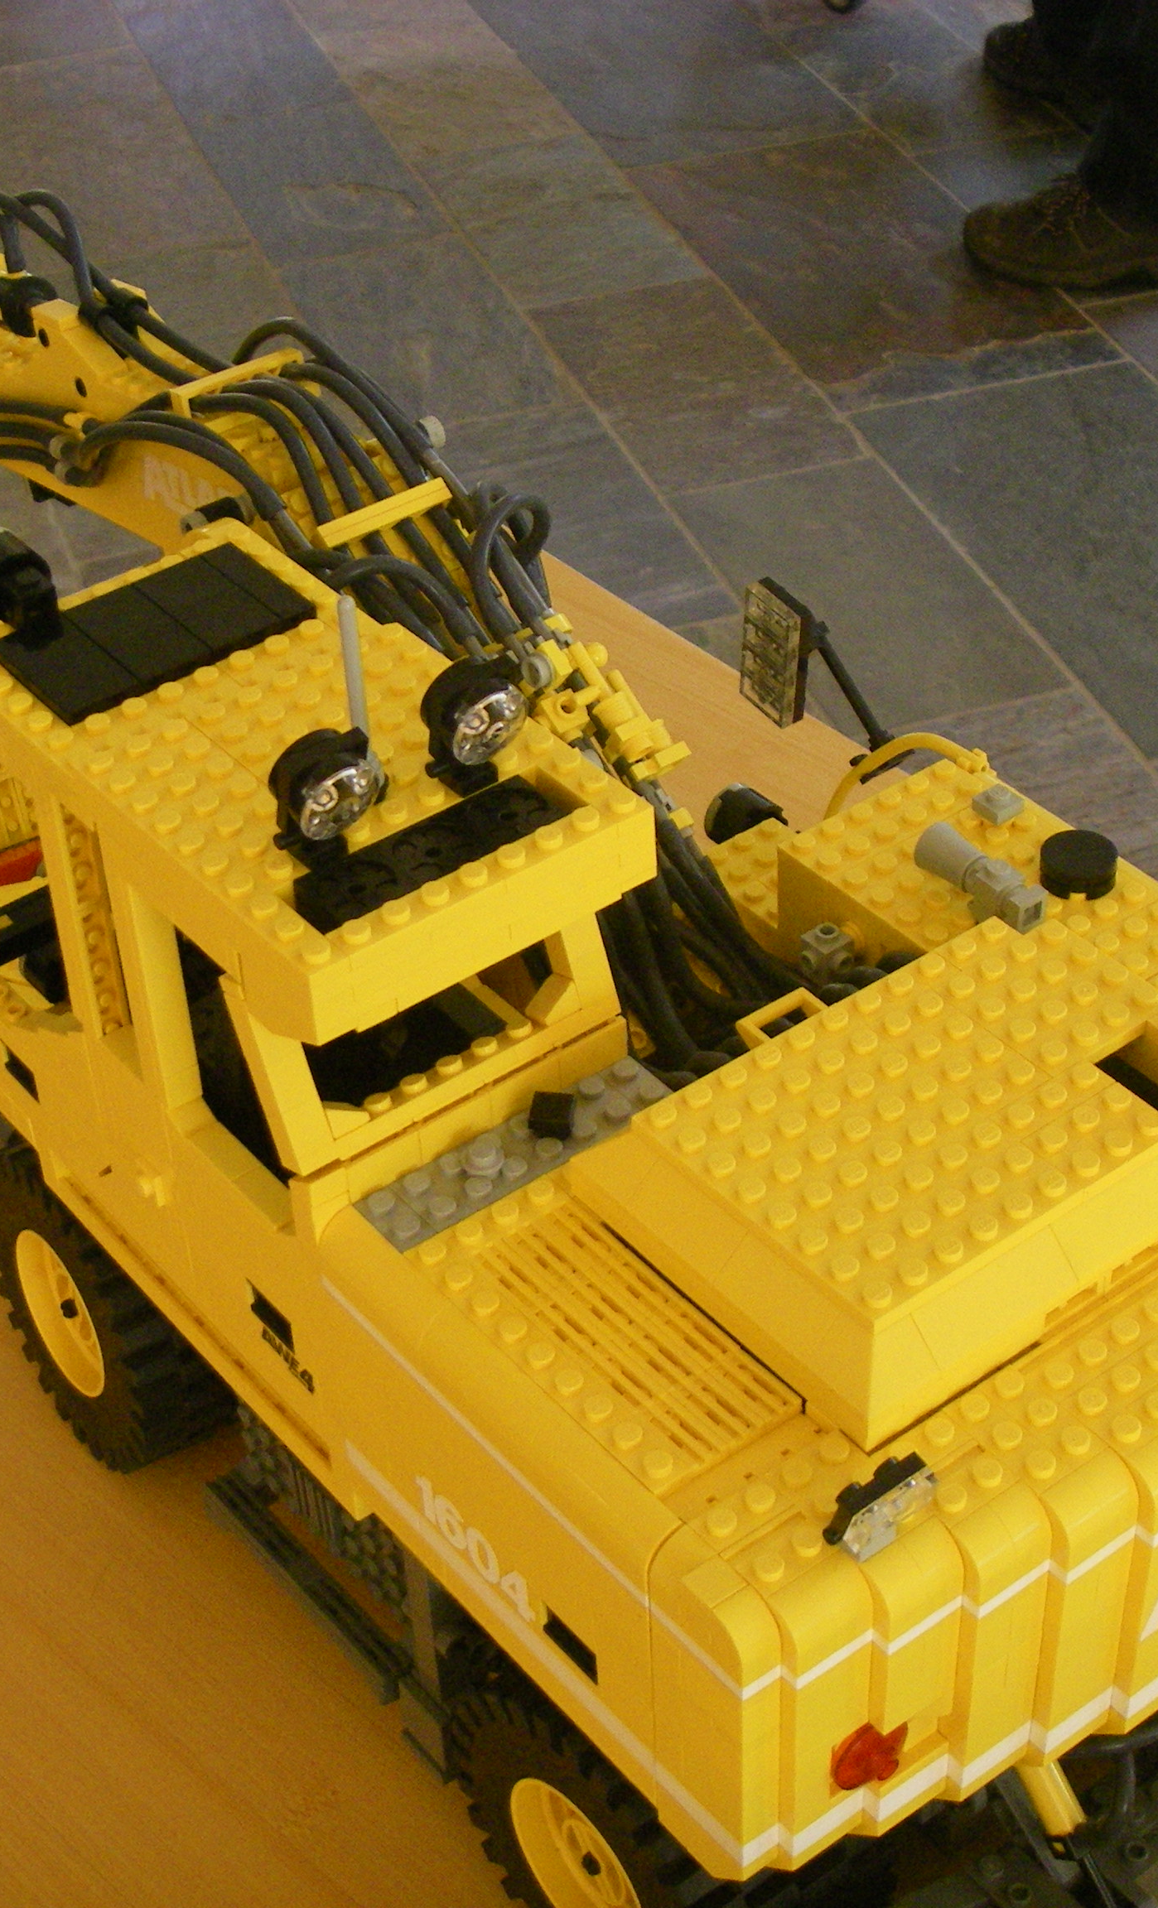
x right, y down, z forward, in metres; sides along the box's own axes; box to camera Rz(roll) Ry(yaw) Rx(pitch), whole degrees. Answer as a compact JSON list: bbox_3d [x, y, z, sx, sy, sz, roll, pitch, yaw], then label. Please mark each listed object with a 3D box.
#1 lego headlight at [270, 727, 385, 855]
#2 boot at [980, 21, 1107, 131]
[{"bbox_3d":[-0.043,-0.027,0.471,0.019,0.022,0.013,-28,45,-26],"label":"lego headlight"},{"bbox_3d":[0.597,-1.057,3.228,0.110,0.135,0.297,-30,46,-28],"label":"boot"}]

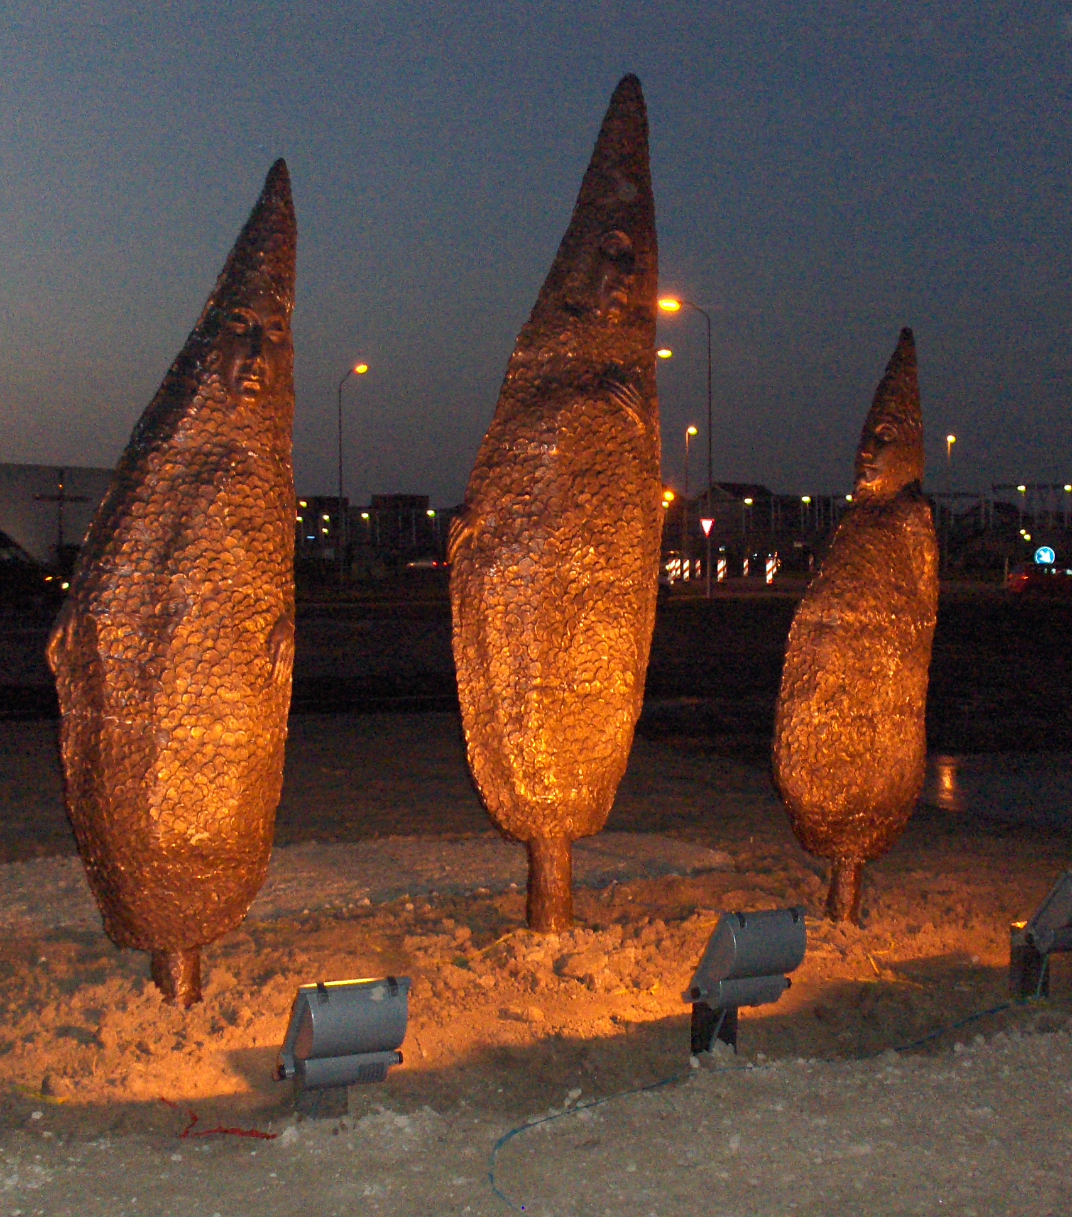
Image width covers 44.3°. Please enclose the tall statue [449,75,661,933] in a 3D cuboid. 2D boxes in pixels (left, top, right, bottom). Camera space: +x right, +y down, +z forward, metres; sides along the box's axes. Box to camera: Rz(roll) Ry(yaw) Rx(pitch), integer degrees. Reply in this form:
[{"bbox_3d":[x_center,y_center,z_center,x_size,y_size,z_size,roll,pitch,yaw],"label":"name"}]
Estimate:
[{"bbox_3d":[0.080,-0.410,5.488,0.830,3.570,0.680,-1,2,-18],"label":"tall statue"}]

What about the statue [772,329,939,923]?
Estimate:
[{"bbox_3d":[1.374,0.085,5.658,0.660,2.554,0.560,2,3,35],"label":"statue"}]

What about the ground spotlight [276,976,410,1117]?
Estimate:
[{"bbox_3d":[-0.563,1.283,3.853,0.310,0.420,0.280,-1,2,-22],"label":"ground spotlight"}]

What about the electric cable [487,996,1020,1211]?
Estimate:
[{"bbox_3d":[0.723,1.411,4.077,2.304,0.040,0.365,-2,3,-41],"label":"electric cable"}]

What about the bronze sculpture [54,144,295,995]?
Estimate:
[{"bbox_3d":[-1.295,-0.072,4.681,0.820,3.002,0.680,-1,3,-30],"label":"bronze sculpture"}]

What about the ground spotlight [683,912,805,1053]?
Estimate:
[{"bbox_3d":[0.689,1.228,4.331,0.300,0.488,0.280,-1,2,-23],"label":"ground spotlight"}]

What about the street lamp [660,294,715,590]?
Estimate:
[{"bbox_3d":[5.503,-5.849,47.808,1.800,10.916,0.350,0,2,0],"label":"street lamp"}]

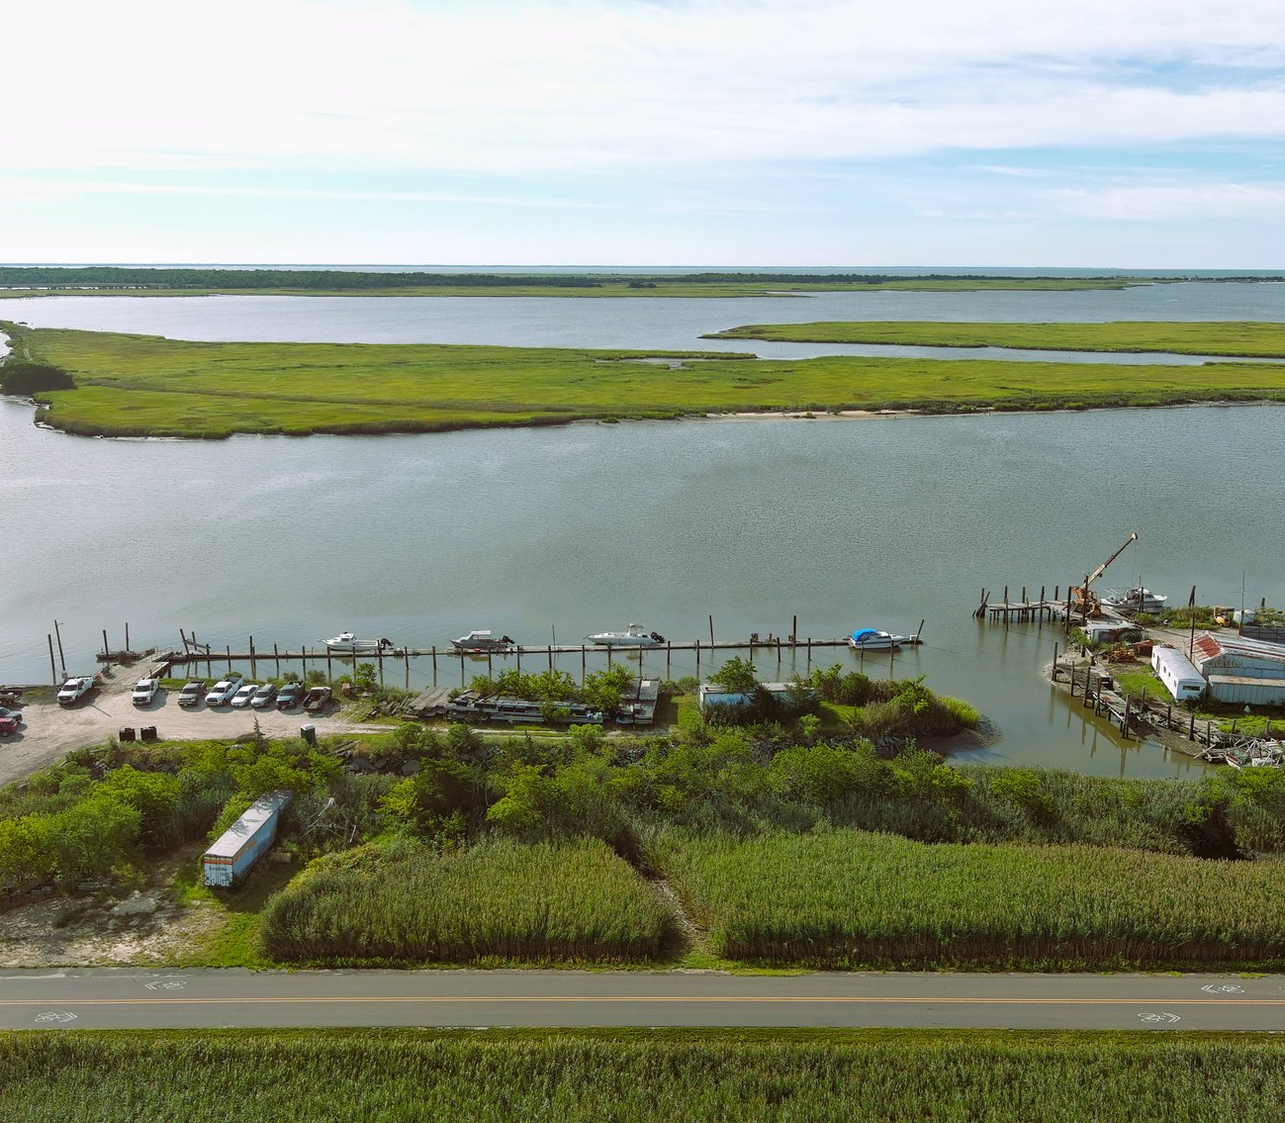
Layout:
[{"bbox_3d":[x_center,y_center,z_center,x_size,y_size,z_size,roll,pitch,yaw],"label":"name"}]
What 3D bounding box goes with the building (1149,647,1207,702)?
[{"bbox_3d":[66.772,13.921,169.644,2.851,2.614,15.586,2,13,9],"label":"building"}]

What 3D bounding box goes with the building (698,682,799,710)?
[{"bbox_3d":[13.084,15.906,155.813,12.400,2.750,2.600,-1,13,-4],"label":"building"}]

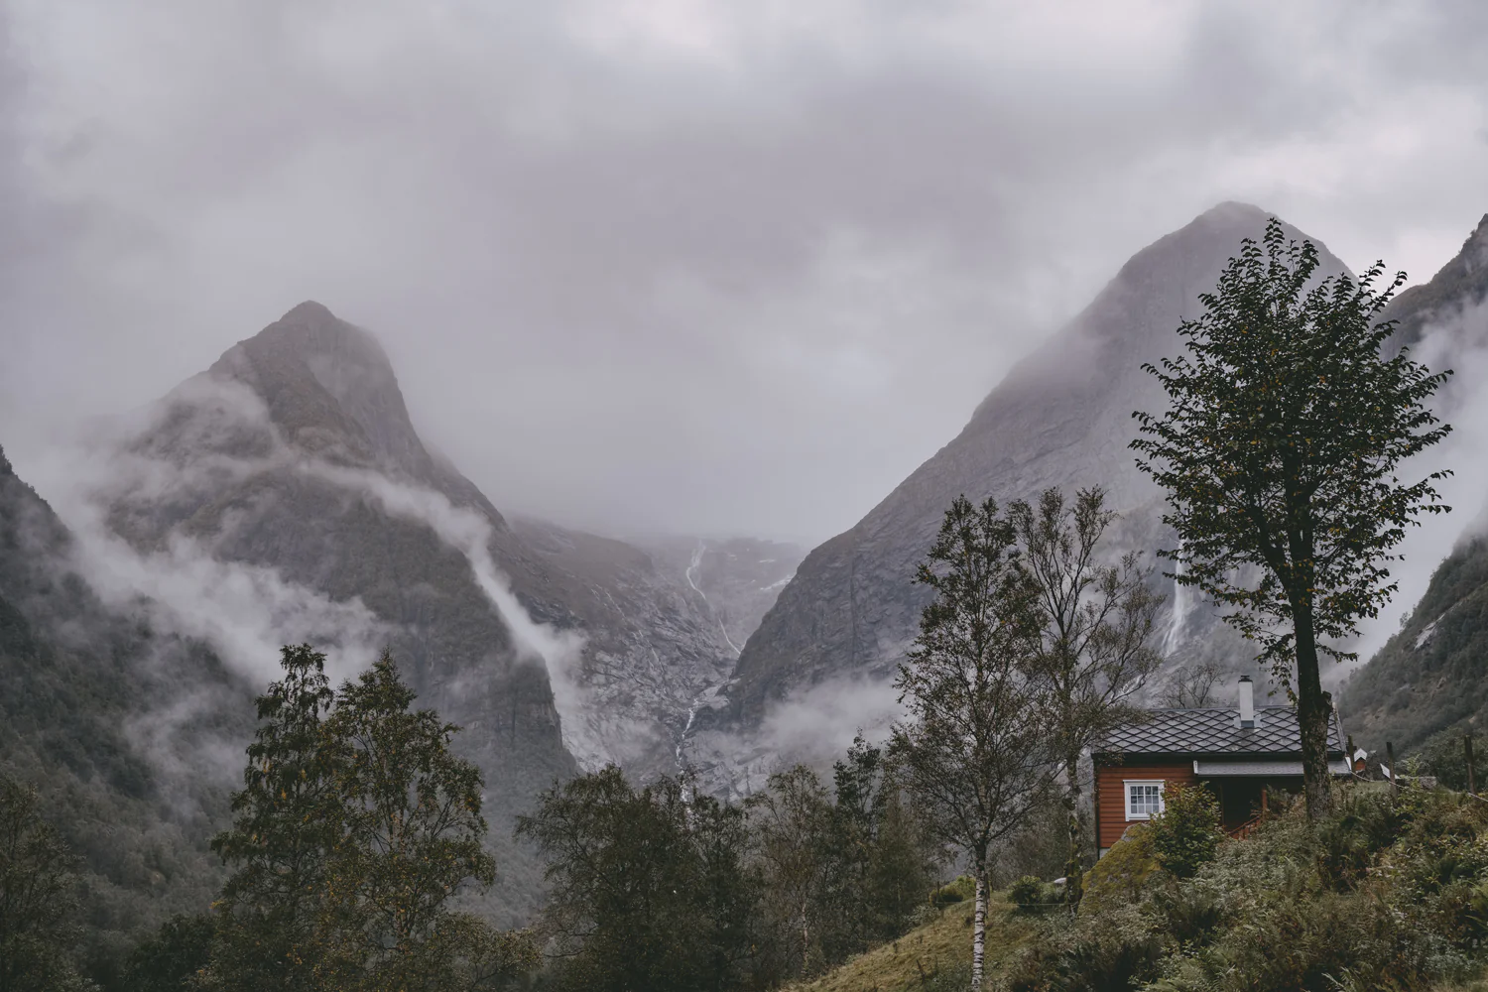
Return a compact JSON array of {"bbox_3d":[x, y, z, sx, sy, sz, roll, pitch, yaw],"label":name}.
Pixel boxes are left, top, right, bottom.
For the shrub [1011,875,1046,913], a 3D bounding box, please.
[{"bbox_3d":[6.863,9.609,42.000,0.872,0.851,0.872,-2,-10,9],"label":"shrub"}]

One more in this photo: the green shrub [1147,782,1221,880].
[{"bbox_3d":[8.133,6.170,32.001,1.372,1.726,1.372,-2,-10,14],"label":"green shrub"}]

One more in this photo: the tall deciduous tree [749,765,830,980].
[{"bbox_3d":[1.428,11.768,53.989,2.531,6.747,2.531,0,-10,1],"label":"tall deciduous tree"}]

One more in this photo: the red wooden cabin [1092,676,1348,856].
[{"bbox_3d":[13.363,7.769,49.113,6.750,5.308,6.200,-2,-10,12],"label":"red wooden cabin"}]

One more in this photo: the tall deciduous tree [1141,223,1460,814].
[{"bbox_3d":[8.219,0.350,25.998,4.823,9.432,4.823,-3,-10,17],"label":"tall deciduous tree"}]

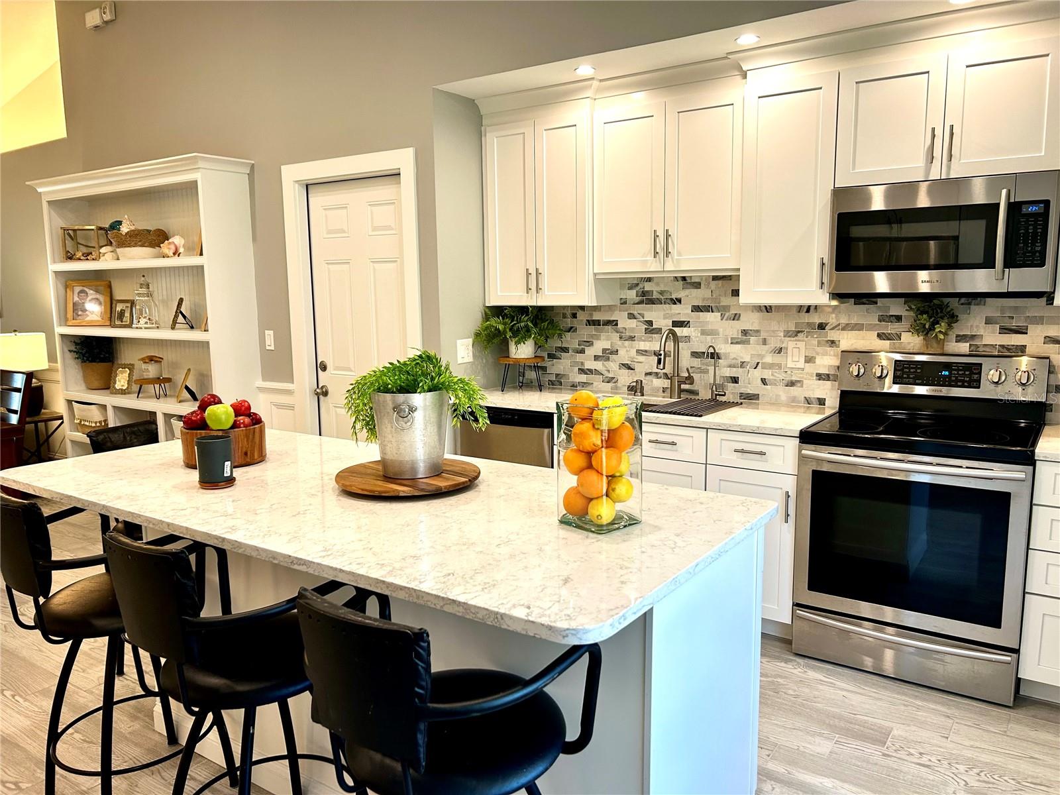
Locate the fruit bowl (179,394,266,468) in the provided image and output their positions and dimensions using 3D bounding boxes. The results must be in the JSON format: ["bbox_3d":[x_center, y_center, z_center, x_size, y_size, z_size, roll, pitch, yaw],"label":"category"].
[{"bbox_3d":[-1.009,0.102,2.626,0.260,0.215,0.260,-2,8,-8],"label":"fruit bowl"}]

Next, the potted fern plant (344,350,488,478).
[{"bbox_3d":[-0.325,0.042,2.307,0.400,0.353,0.310,-2,8,-8],"label":"potted fern plant"}]

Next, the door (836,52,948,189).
[{"bbox_3d":[1.385,-1.052,3.067,0.377,0.449,0.022,5,9,35],"label":"door"}]

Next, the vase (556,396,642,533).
[{"bbox_3d":[0.166,0.153,1.880,0.141,0.287,0.141,-8,10,-42],"label":"vase"}]

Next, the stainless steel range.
[{"bbox_3d":[1.513,0.439,3.115,0.761,1.182,0.685,5,9,34],"label":"stainless steel range"}]

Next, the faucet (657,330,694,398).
[{"bbox_3d":[0.691,-0.151,3.823,0.130,0.352,0.230,5,9,34],"label":"faucet"}]

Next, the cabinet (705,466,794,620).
[{"bbox_3d":[0.888,0.600,3.248,0.368,0.612,0.052,5,9,34],"label":"cabinet"}]

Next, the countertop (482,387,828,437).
[{"bbox_3d":[0.492,0.051,3.800,1.745,0.037,0.620,5,9,34],"label":"countertop"}]

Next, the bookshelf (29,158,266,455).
[{"bbox_3d":[-2.439,-0.286,5.045,1.892,2.193,0.360,5,9,34],"label":"bookshelf"}]

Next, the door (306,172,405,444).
[{"bbox_3d":[-0.887,-0.136,4.327,0.770,2.032,0.045,5,9,34],"label":"door"}]

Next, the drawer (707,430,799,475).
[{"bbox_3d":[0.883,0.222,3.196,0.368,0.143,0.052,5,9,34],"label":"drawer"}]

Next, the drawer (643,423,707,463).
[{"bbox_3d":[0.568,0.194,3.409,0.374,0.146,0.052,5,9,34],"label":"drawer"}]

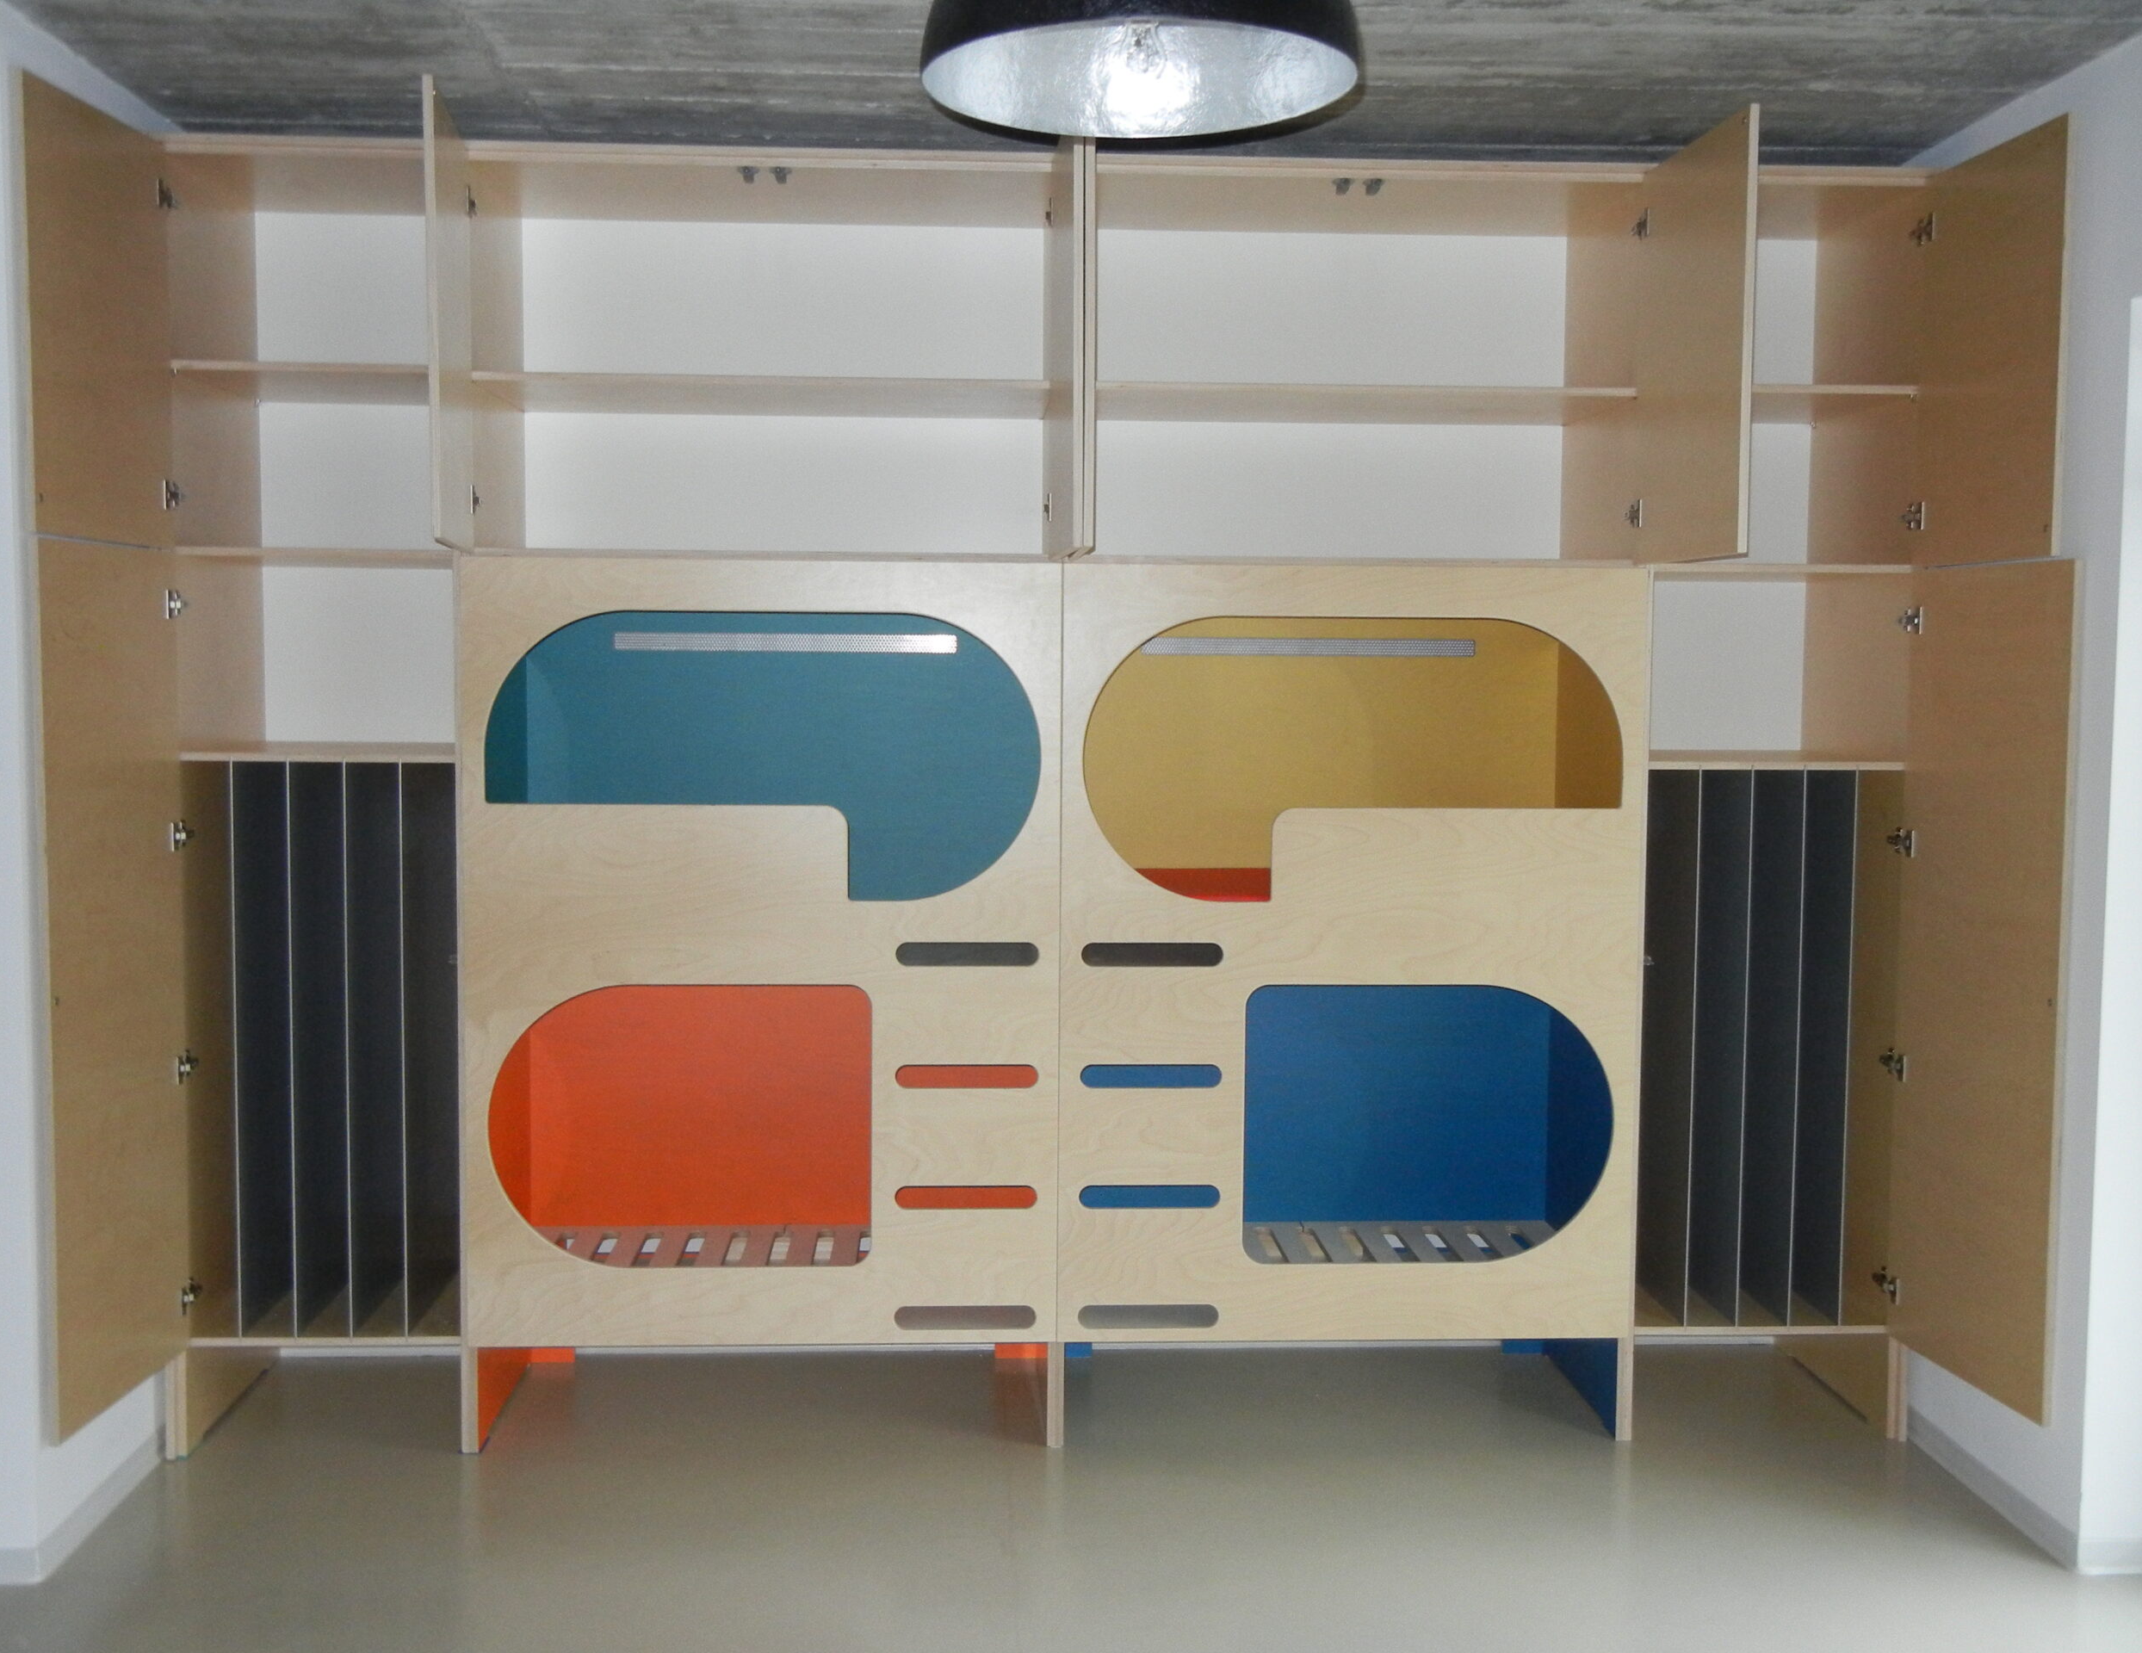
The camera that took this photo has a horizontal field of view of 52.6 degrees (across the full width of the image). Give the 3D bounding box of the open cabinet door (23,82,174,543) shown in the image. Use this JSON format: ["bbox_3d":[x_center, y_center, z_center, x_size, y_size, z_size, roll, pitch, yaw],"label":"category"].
[{"bbox_3d":[-1.871,-0.959,4.173,0.019,0.822,0.592,0,4,1],"label":"open cabinet door"}]

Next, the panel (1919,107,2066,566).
[{"bbox_3d":[1.852,-0.944,4.365,0.019,0.822,0.592,0,4,-4],"label":"panel"}]

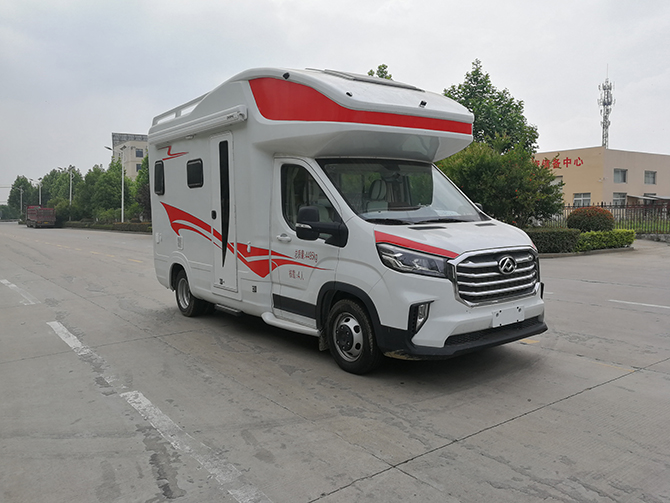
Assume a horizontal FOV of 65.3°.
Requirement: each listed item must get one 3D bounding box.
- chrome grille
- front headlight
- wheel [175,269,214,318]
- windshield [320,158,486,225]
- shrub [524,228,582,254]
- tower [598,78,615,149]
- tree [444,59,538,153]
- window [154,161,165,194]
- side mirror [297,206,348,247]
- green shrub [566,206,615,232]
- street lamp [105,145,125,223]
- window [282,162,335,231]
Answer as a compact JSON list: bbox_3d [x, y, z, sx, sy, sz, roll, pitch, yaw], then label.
[{"bbox_3d":[1.479,0.219,4.640,1.260,0.390,0.160,-4,6,-39],"label":"chrome grille"},{"bbox_3d":[0.645,0.073,4.435,0.330,0.270,0.560,-4,6,-39],"label":"front headlight"},{"bbox_3d":[-2.036,0.593,7.736,0.420,0.690,0.690,-4,6,-39],"label":"wheel"},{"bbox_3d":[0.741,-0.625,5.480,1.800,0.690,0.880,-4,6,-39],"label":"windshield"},{"bbox_3d":[6.999,-0.305,17.300,2.200,0.800,1.400,-4,5,-34],"label":"shrub"},{"bbox_3d":[75.301,-28.567,145.000,4.200,38.000,4.200,-1,4,0],"label":"tower"},{"bbox_3d":[6.262,-4.283,22.500,4.800,8.000,4.800,-1,4,0],"label":"tree"},{"bbox_3d":[-2.594,-1.089,7.746,0.060,0.530,0.360,-4,6,-39],"label":"window"},{"bbox_3d":[-0.147,-0.233,4.671,0.440,0.380,0.240,-4,6,-39],"label":"side mirror"},{"bbox_3d":[9.628,-0.877,19.700,1.800,1.500,1.800,-1,4,0],"label":"green shrub"},{"bbox_3d":[-20.061,-5.885,48.000,1.900,7.900,0.400,-4,5,-37],"label":"street lamp"},{"bbox_3d":[-0.251,-0.535,5.174,0.100,0.710,0.930,-4,6,-39],"label":"window"}]

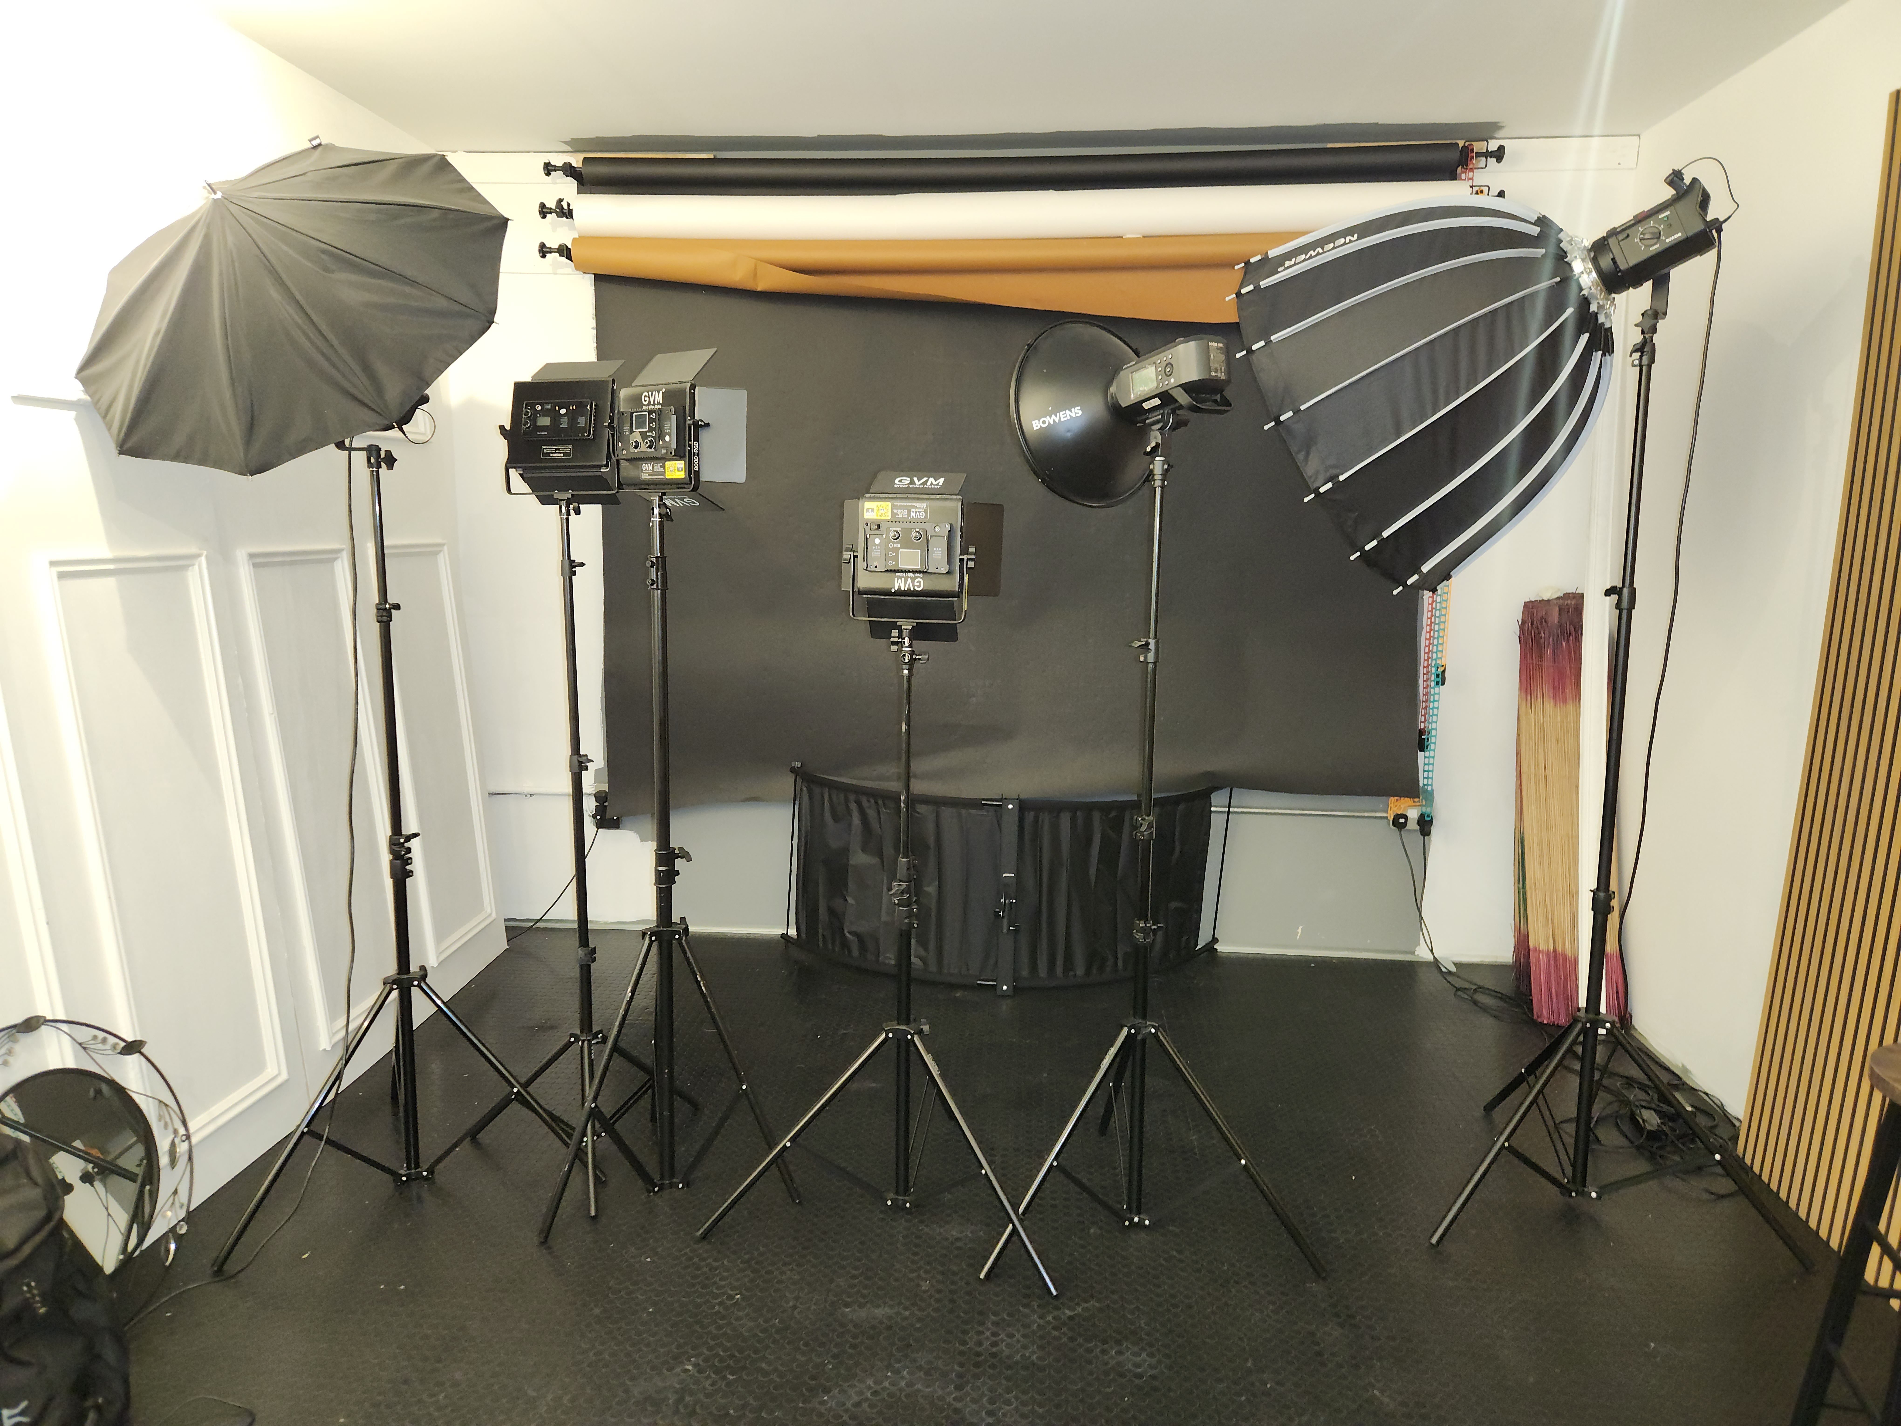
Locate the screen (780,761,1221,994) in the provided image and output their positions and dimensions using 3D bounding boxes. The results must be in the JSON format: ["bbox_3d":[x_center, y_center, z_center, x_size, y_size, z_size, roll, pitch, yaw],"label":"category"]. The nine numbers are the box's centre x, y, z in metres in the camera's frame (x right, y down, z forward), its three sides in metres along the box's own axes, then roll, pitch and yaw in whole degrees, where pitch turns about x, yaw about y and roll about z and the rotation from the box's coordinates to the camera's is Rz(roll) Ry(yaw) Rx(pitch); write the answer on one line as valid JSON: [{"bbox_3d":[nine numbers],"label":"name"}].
[{"bbox_3d":[0.159,0.531,4.117,1.489,0.620,0.420,1,8,5],"label":"screen"}]

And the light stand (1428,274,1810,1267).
[{"bbox_3d":[1.329,0.094,2.669,0.725,1.920,0.721,0,8,-4],"label":"light stand"}]

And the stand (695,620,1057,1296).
[{"bbox_3d":[-0.064,0.426,2.676,0.755,1.242,0.655,3,9,17],"label":"stand"}]

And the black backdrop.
[{"bbox_3d":[0.182,-0.556,4.159,2.730,1.900,0.100,1,9,4],"label":"black backdrop"}]

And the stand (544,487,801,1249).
[{"bbox_3d":[-0.641,0.287,2.732,0.542,1.492,0.493,-2,9,-19],"label":"stand"}]

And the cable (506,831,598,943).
[{"bbox_3d":[-1.382,0.603,4.400,0.292,0.375,0.140,1,8,5],"label":"cable"}]

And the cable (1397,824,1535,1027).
[{"bbox_3d":[1.585,0.648,3.943,0.309,0.460,0.480,1,8,5],"label":"cable"}]

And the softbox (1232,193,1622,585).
[{"bbox_3d":[1.098,-0.763,2.702,0.593,0.863,0.863,-29,-12,38],"label":"softbox"}]

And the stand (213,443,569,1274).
[{"bbox_3d":[-1.235,0.232,2.755,0.766,1.586,0.654,-4,10,-30],"label":"stand"}]

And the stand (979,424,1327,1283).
[{"bbox_3d":[0.381,0.244,2.605,0.683,1.629,0.624,0,8,-4],"label":"stand"}]

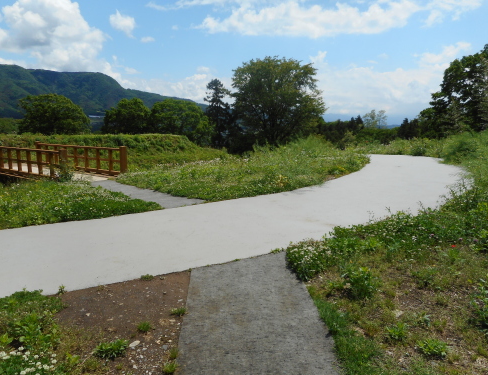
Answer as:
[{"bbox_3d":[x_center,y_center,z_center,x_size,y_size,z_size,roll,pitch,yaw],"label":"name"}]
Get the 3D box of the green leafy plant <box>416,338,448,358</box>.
[{"bbox_3d":[1.378,1.177,2.640,0.225,0.110,0.200,0,9,0],"label":"green leafy plant"}]

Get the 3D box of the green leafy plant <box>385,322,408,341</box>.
[{"bbox_3d":[1.199,1.144,2.840,0.185,0.125,0.170,0,9,0],"label":"green leafy plant"}]

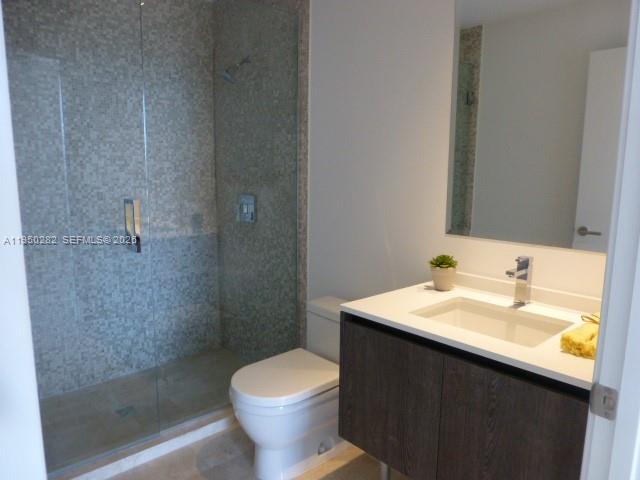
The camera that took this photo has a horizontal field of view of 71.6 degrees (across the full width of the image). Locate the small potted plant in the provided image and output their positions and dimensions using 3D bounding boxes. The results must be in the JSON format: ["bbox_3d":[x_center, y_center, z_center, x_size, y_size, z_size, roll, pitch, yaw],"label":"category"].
[{"bbox_3d":[0.491,0.123,1.751,0.112,0.141,0.112,0,8,0],"label":"small potted plant"}]

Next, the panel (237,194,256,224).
[{"bbox_3d":[-0.495,-0.203,2.902,0.065,0.183,0.180,-6,10,-41],"label":"panel"}]

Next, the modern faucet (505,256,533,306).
[{"bbox_3d":[0.671,0.145,1.507,0.163,0.165,0.045,-6,10,-41],"label":"modern faucet"}]

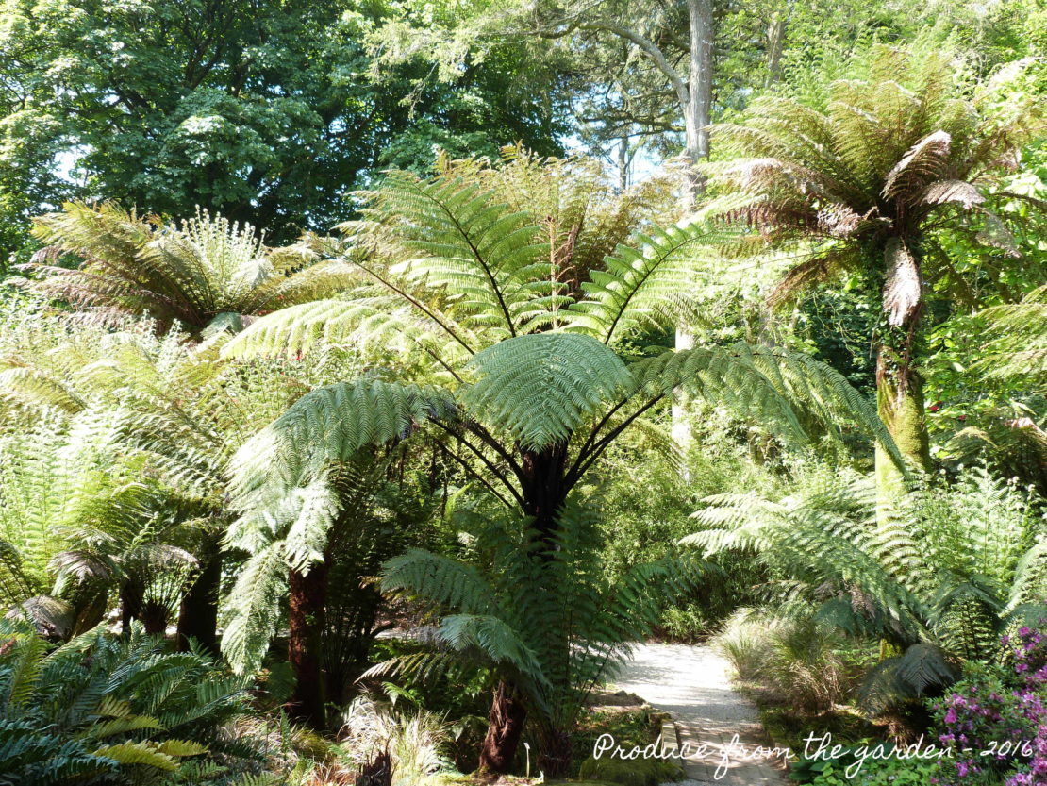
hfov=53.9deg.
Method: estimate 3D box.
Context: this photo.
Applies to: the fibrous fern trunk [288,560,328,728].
[{"bbox_3d":[-1.460,1.695,7.000,0.260,1.200,0.260,0,-2,0],"label":"fibrous fern trunk"}]

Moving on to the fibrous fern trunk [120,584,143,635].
[{"bbox_3d":[-3.620,2.021,9.500,0.220,0.600,0.220,0,-2,0],"label":"fibrous fern trunk"}]

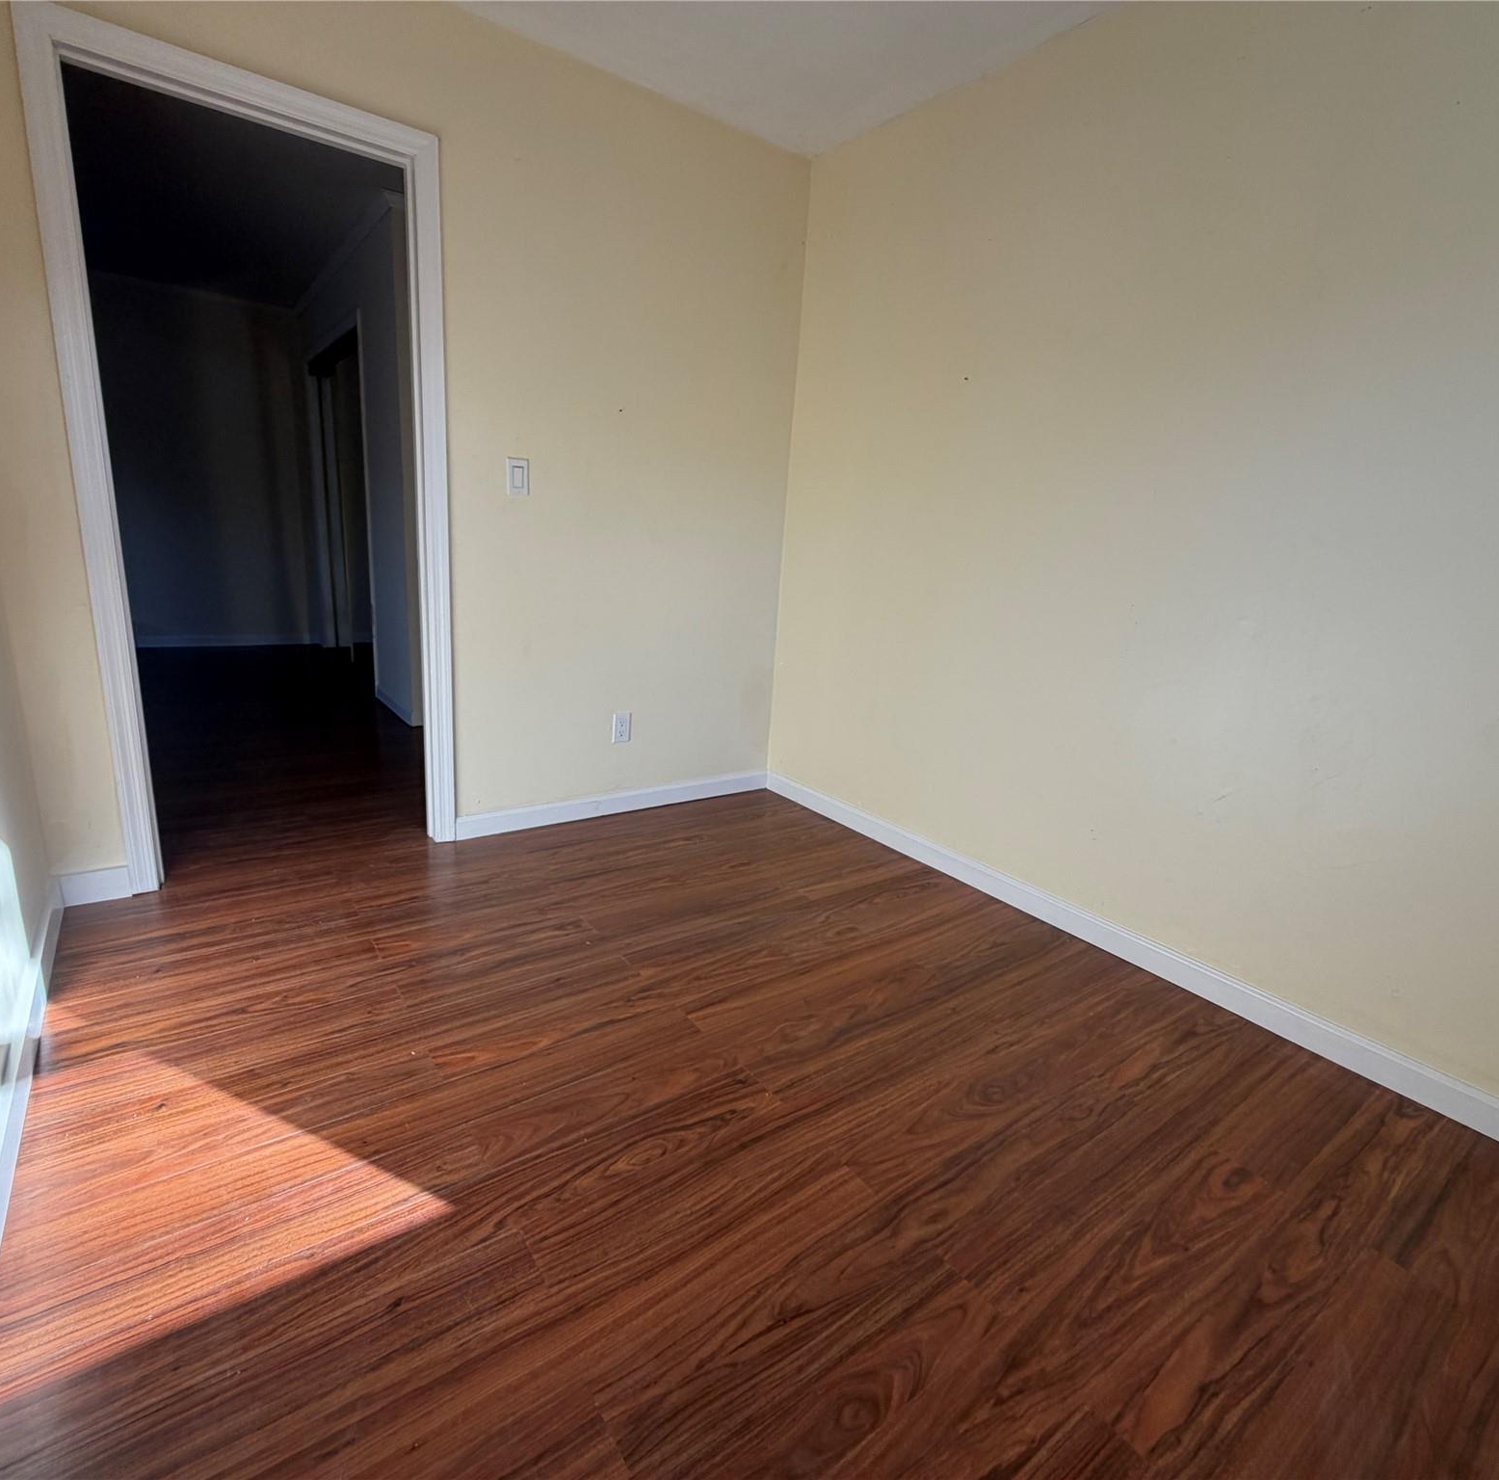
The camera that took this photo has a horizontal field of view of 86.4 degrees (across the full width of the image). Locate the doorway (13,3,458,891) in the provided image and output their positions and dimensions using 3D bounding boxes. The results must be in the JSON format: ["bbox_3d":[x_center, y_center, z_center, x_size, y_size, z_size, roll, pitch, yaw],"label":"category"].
[{"bbox_3d":[-1.327,-0.641,2.270,0.891,2.102,0.140,-7,18,-36],"label":"doorway"}]

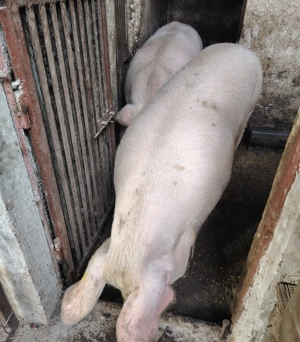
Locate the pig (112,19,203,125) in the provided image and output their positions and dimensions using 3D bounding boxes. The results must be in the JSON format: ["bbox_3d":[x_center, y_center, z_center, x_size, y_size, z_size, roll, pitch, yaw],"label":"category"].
[{"bbox_3d":[0.090,-0.525,2.259,0.460,0.820,1.300,9,38,11],"label":"pig"}]

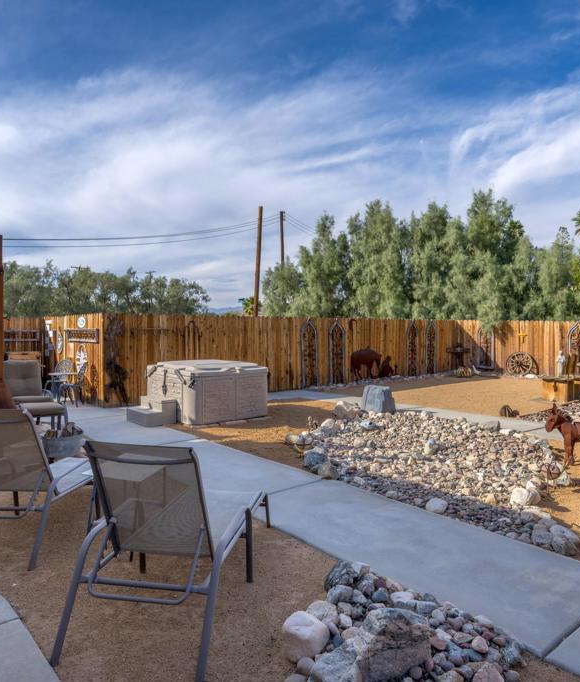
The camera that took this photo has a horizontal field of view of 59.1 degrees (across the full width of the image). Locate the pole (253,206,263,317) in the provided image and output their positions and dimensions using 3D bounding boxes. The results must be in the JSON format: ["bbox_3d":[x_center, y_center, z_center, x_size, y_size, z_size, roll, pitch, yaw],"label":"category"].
[{"bbox_3d":[-1.876,-3.616,30.927,0.320,8.900,0.320,3,1,0],"label":"pole"}]

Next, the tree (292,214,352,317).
[{"bbox_3d":[1.429,-2.275,22.455,2.600,6.600,2.600,0,1,0],"label":"tree"}]

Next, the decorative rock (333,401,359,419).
[{"bbox_3d":[0.990,1.190,9.000,0.460,0.300,0.420,0,0,0],"label":"decorative rock"}]

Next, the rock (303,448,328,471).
[{"bbox_3d":[0.275,1.270,5.580,0.260,0.200,0.230,0,0,0],"label":"rock"}]

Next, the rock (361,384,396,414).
[{"bbox_3d":[1.630,1.070,9.360,0.550,0.540,0.480,0,0,14],"label":"rock"}]

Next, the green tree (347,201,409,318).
[{"bbox_3d":[3.600,-2.150,21.000,2.500,6.800,2.400,0,0,0],"label":"green tree"}]

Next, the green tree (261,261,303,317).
[{"bbox_3d":[-0.399,-1.409,23.974,2.000,4.800,2.000,0,1,0],"label":"green tree"}]

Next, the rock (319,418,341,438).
[{"bbox_3d":[0.578,1.243,7.430,0.260,0.240,0.240,0,1,0],"label":"rock"}]

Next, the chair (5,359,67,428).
[{"bbox_3d":[-3.760,0.831,7.521,0.680,1.060,0.820,-1,2,-41],"label":"chair"}]

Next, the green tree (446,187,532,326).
[{"bbox_3d":[7.563,-2.308,19.453,3.100,6.800,3.000,0,1,0],"label":"green tree"}]

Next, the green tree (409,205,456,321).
[{"bbox_3d":[5.700,-2.050,20.500,2.100,6.600,2.200,0,0,0],"label":"green tree"}]

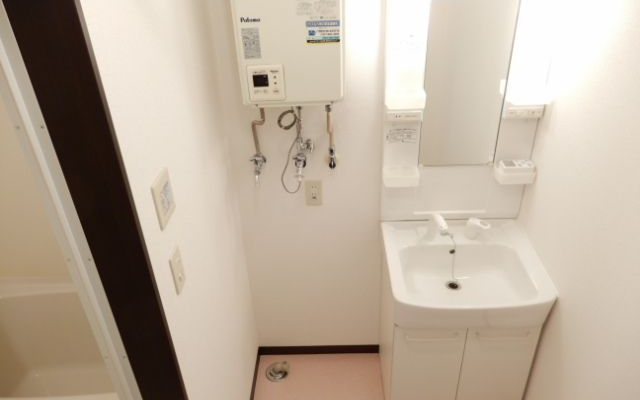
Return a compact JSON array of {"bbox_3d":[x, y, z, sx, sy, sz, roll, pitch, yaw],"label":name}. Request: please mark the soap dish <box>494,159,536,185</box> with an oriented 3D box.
[{"bbox_3d":[0.791,-0.113,1.826,0.145,0.057,0.095,-1,28,2],"label":"soap dish"}]

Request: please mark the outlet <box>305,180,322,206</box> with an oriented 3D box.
[{"bbox_3d":[-0.027,-0.027,1.956,0.070,0.120,0.012,-1,28,2],"label":"outlet"}]

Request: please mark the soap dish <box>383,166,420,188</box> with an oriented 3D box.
[{"bbox_3d":[0.334,-0.096,1.848,0.145,0.052,0.094,-1,28,2],"label":"soap dish"}]

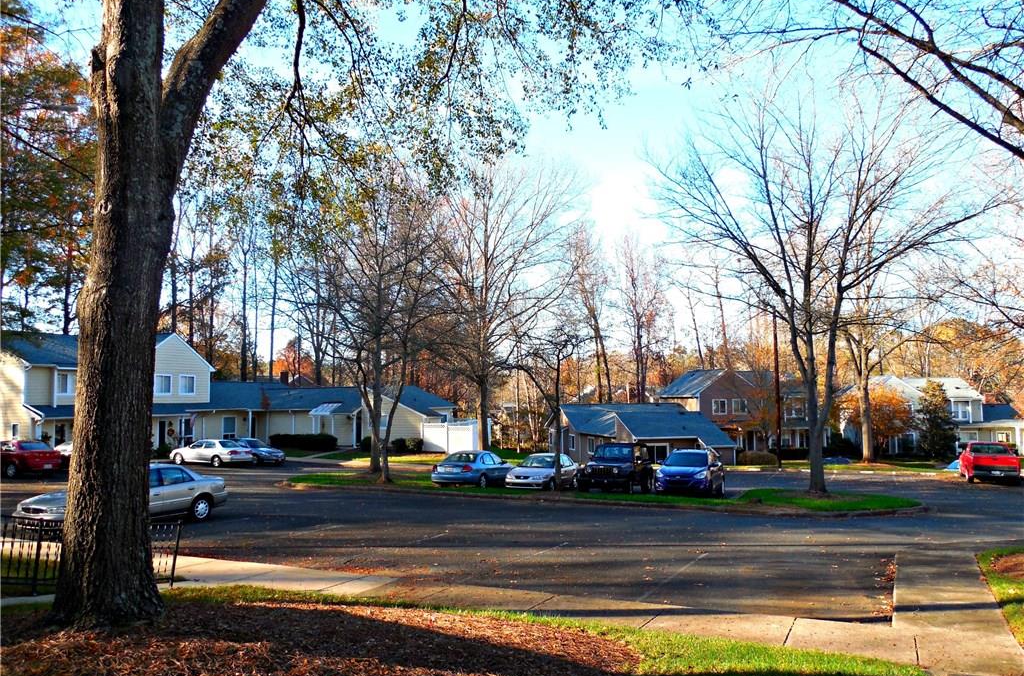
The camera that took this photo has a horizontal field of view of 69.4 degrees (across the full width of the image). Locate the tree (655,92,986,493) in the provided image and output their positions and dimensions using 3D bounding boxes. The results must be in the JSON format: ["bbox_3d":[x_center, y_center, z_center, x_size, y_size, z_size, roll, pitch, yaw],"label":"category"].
[{"bbox_3d":[11.350,-1.800,27.400,11.800,14.800,10.800,0,-4,0],"label":"tree"}]

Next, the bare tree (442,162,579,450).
[{"bbox_3d":[-0.206,-1.816,44.404,8.000,17.900,7.600,0,-6,0],"label":"bare tree"}]

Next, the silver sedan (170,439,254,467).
[{"bbox_3d":[-16.549,6.286,40.701,4.780,1.440,1.785,-3,-6,26],"label":"silver sedan"}]

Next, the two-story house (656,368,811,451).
[{"bbox_3d":[20.850,6.650,68.900,11.500,7.300,7.500,1,-5,-15],"label":"two-story house"}]

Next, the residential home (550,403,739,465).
[{"bbox_3d":[10.300,8.250,61.300,12.500,5.300,9.500,1,-5,-14],"label":"residential home"}]

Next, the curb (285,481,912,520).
[{"bbox_3d":[0.900,5.550,25.500,24.000,0.280,4.200,-2,-5,23],"label":"curb"}]

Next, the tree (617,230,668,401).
[{"bbox_3d":[13.200,1.000,75.000,5.500,22.500,5.500,0,-4,0],"label":"tree"}]

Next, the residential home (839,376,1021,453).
[{"bbox_3d":[36.600,7.100,65.800,12.800,7.200,7.500,0,-4,-3],"label":"residential home"}]

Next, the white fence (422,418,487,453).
[{"bbox_3d":[-3.850,6.772,49.701,3.900,2.000,2.400,-2,-6,22],"label":"white fence"}]

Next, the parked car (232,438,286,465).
[{"bbox_3d":[-15.835,6.918,45.373,4.600,1.450,1.770,-4,-7,37],"label":"parked car"}]

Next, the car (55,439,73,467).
[{"bbox_3d":[-20.617,5.680,36.073,4.600,1.450,1.780,-4,-7,33],"label":"car"}]

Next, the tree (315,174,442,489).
[{"bbox_3d":[-5.750,-0.700,32.400,5.400,13.900,5.300,0,-4,0],"label":"tree"}]

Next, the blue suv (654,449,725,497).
[{"bbox_3d":[6.430,4.810,26.350,1.830,1.660,4.400,-3,-7,24],"label":"blue suv"}]

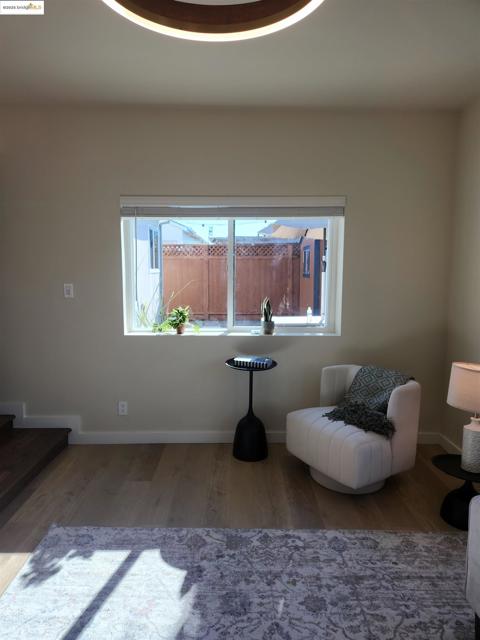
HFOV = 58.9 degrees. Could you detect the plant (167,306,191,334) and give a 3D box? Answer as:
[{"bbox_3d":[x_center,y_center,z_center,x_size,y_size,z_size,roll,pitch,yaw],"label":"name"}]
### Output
[{"bbox_3d":[-0.494,0.002,3.428,0.190,0.221,0.181,0,6,0],"label":"plant"}]

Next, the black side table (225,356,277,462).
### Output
[{"bbox_3d":[0.087,0.668,3.201,0.387,0.716,0.387,0,6,0],"label":"black side table"}]

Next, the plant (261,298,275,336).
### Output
[{"bbox_3d":[0.225,-0.035,3.424,0.111,0.301,0.111,0,6,0],"label":"plant"}]

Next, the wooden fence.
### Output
[{"bbox_3d":[-0.190,-0.952,10.759,3.545,1.941,0.120,0,6,0],"label":"wooden fence"}]

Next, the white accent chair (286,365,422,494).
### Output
[{"bbox_3d":[0.775,0.726,2.857,0.680,0.673,0.696,-3,7,-30],"label":"white accent chair"}]

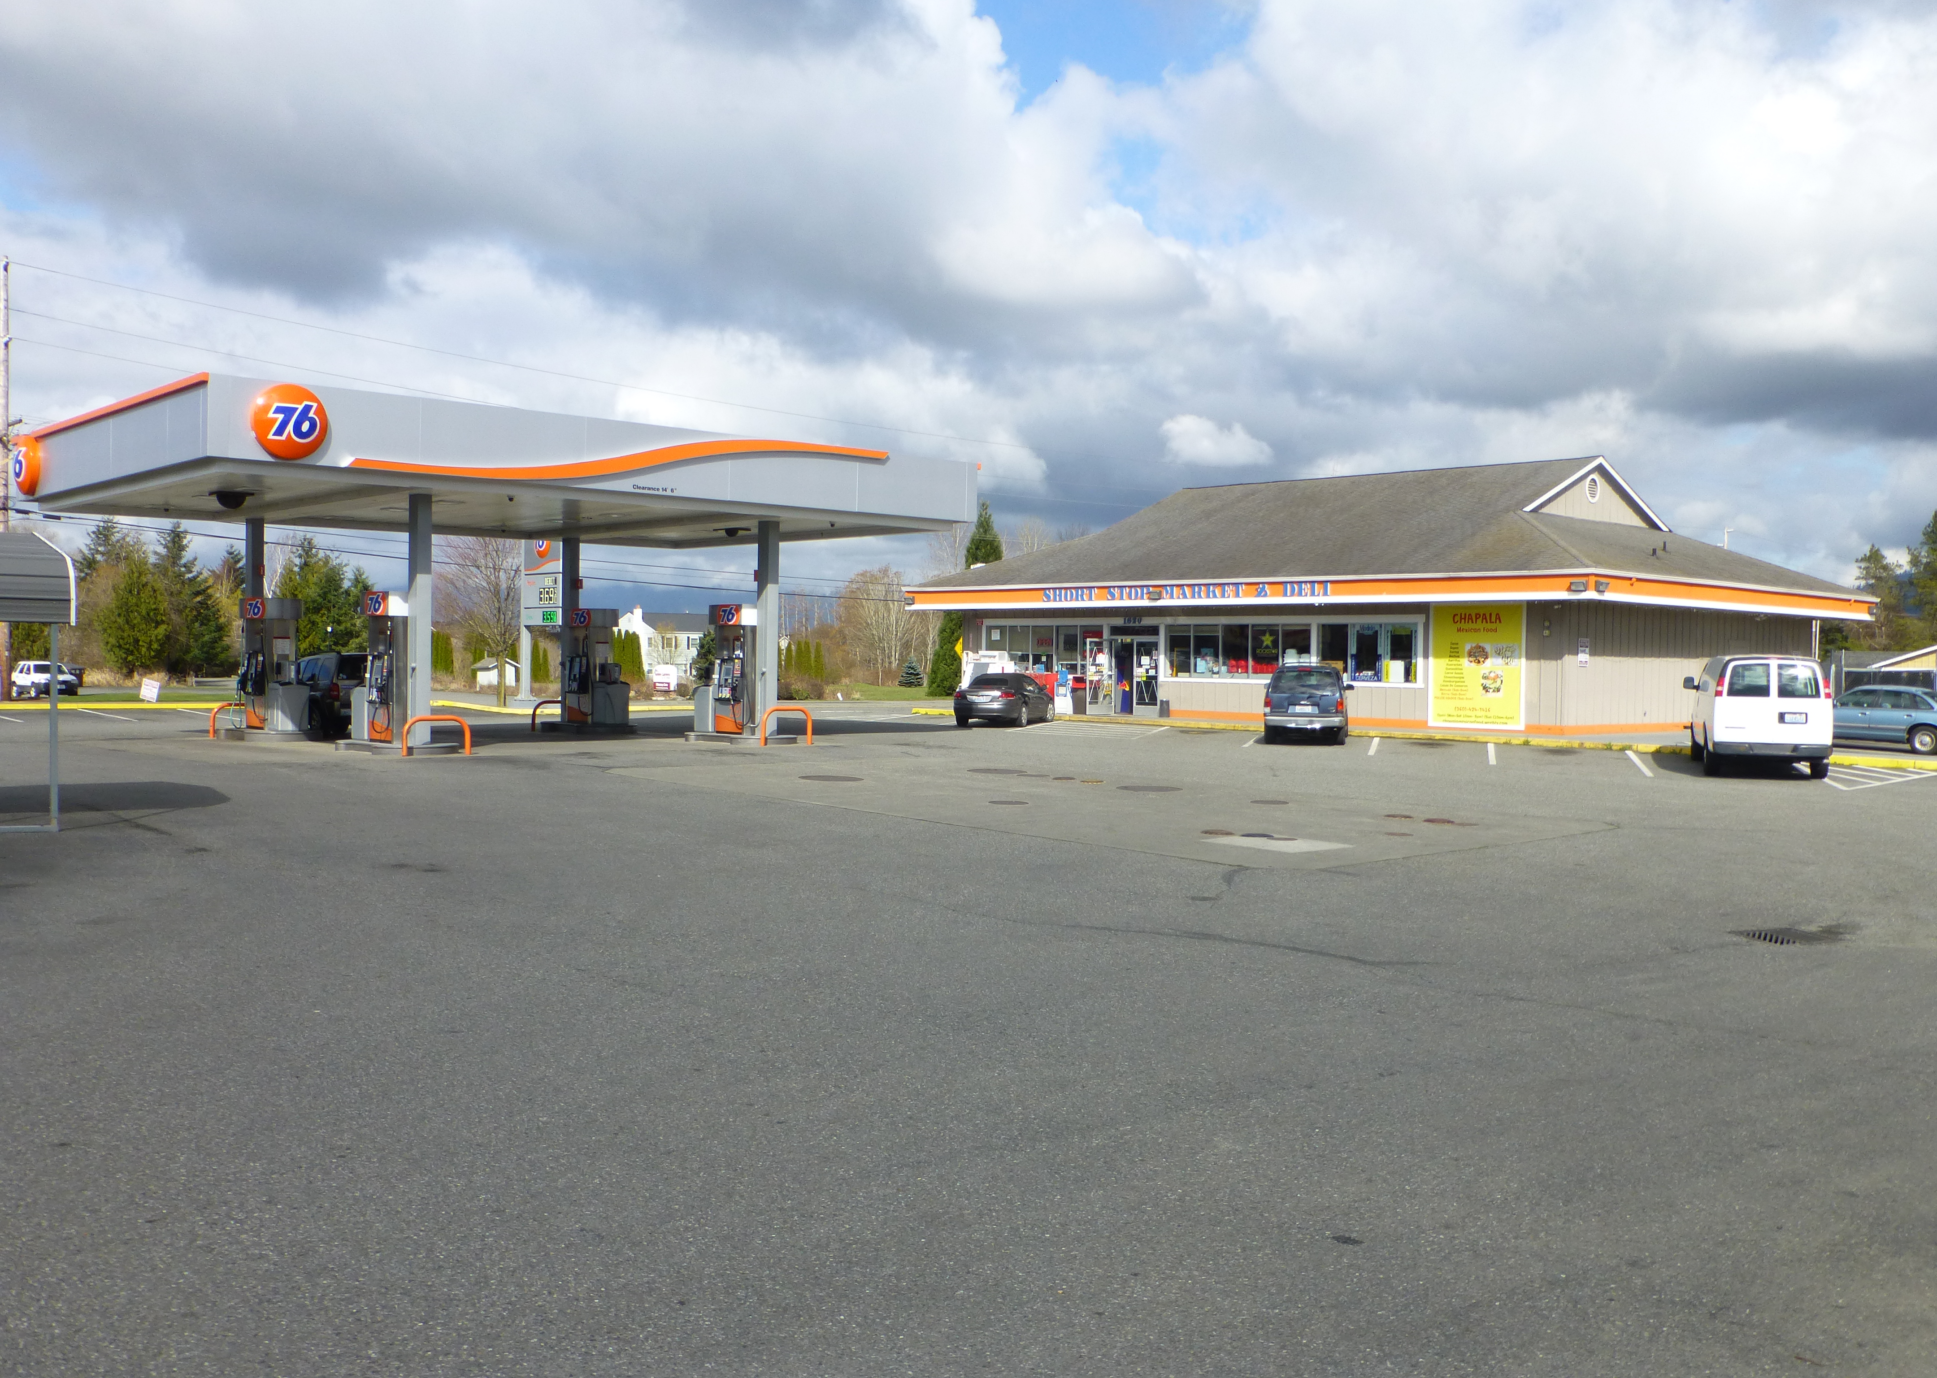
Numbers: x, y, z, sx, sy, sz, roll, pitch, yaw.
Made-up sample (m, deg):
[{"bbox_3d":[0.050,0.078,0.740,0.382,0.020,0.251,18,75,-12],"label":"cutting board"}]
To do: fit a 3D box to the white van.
[{"bbox_3d":[15.343,0.485,32.829,2.000,2.140,5.800,1,1,18],"label":"white van"}]

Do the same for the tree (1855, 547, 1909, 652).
[{"bbox_3d":[67.984,-5.112,125.031,3.900,11.300,3.900,1,1,28],"label":"tree"}]

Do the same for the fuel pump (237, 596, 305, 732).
[{"bbox_3d":[-13.925,-0.481,33.542,0.640,2.590,1.150,0,2,-42],"label":"fuel pump"}]

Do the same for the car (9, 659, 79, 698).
[{"bbox_3d":[-44.303,-0.457,80.500,1.800,1.750,4.400,0,2,-45],"label":"car"}]

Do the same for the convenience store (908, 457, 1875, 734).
[{"bbox_3d":[12.403,-2.907,51.321,18.058,7.352,22.605,0,2,-44],"label":"convenience store"}]

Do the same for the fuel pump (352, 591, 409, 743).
[{"bbox_3d":[-10.286,-0.402,29.982,0.680,2.600,1.280,0,1,-42],"label":"fuel pump"}]

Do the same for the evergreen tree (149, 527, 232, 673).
[{"bbox_3d":[-54.160,-6.276,117.000,5.801,10.758,5.801,0,1,-25],"label":"evergreen tree"}]

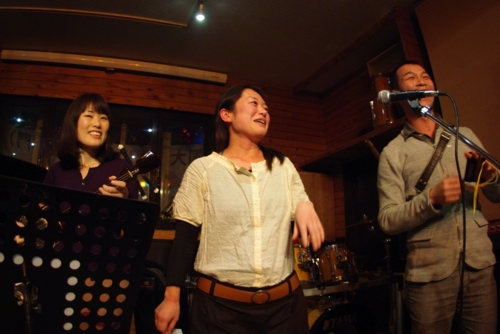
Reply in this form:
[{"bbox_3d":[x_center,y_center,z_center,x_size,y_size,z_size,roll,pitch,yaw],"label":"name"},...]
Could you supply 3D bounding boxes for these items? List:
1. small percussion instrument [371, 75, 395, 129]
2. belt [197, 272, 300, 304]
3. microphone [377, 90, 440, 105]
[{"bbox_3d":[0.892,-0.439,2.330,0.155,0.365,0.175,-6,-14,20],"label":"small percussion instrument"},{"bbox_3d":[-0.008,0.361,1.100,0.325,0.055,0.220,2,4,-15],"label":"belt"},{"bbox_3d":[0.528,-0.237,1.150,0.195,0.051,0.051,-2,-13,12],"label":"microphone"}]

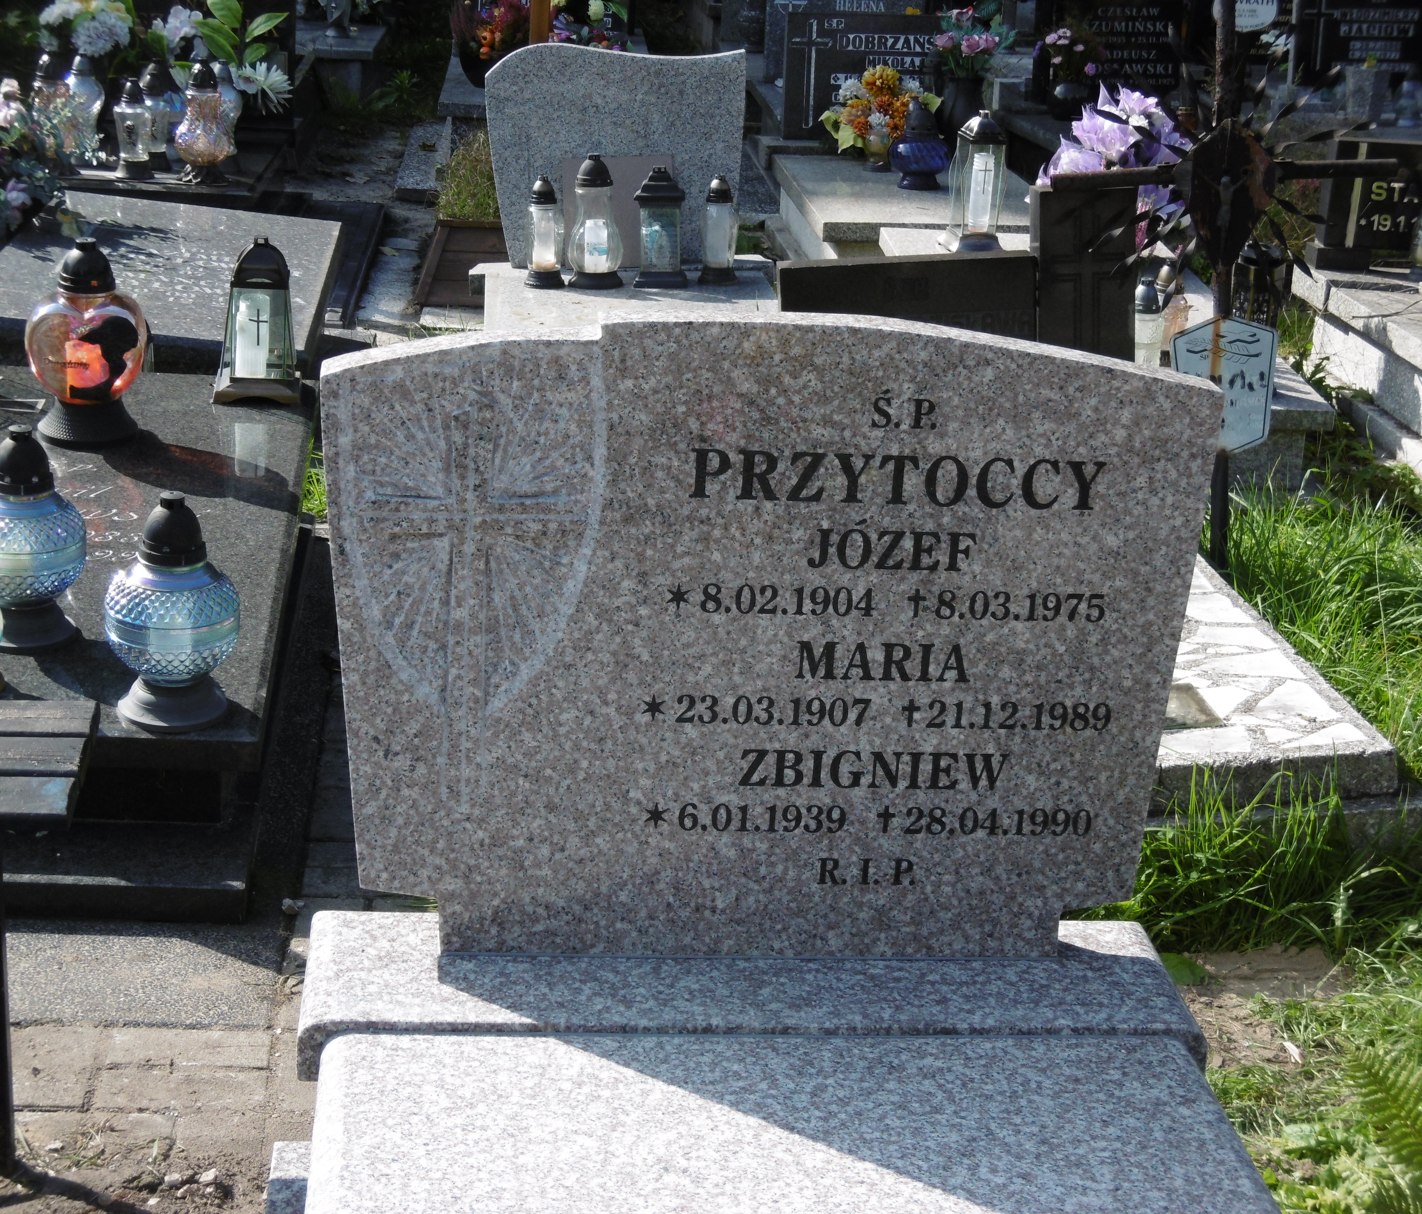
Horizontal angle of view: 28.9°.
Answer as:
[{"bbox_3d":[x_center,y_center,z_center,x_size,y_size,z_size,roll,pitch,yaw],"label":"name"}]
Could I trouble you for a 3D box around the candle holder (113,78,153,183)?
[{"bbox_3d":[-1.510,-1.247,7.200,0.100,0.250,0.100,0,18,-5],"label":"candle holder"}]

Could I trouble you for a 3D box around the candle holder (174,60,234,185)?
[{"bbox_3d":[-1.325,-1.268,7.200,0.151,0.310,0.151,0,18,-5],"label":"candle holder"}]

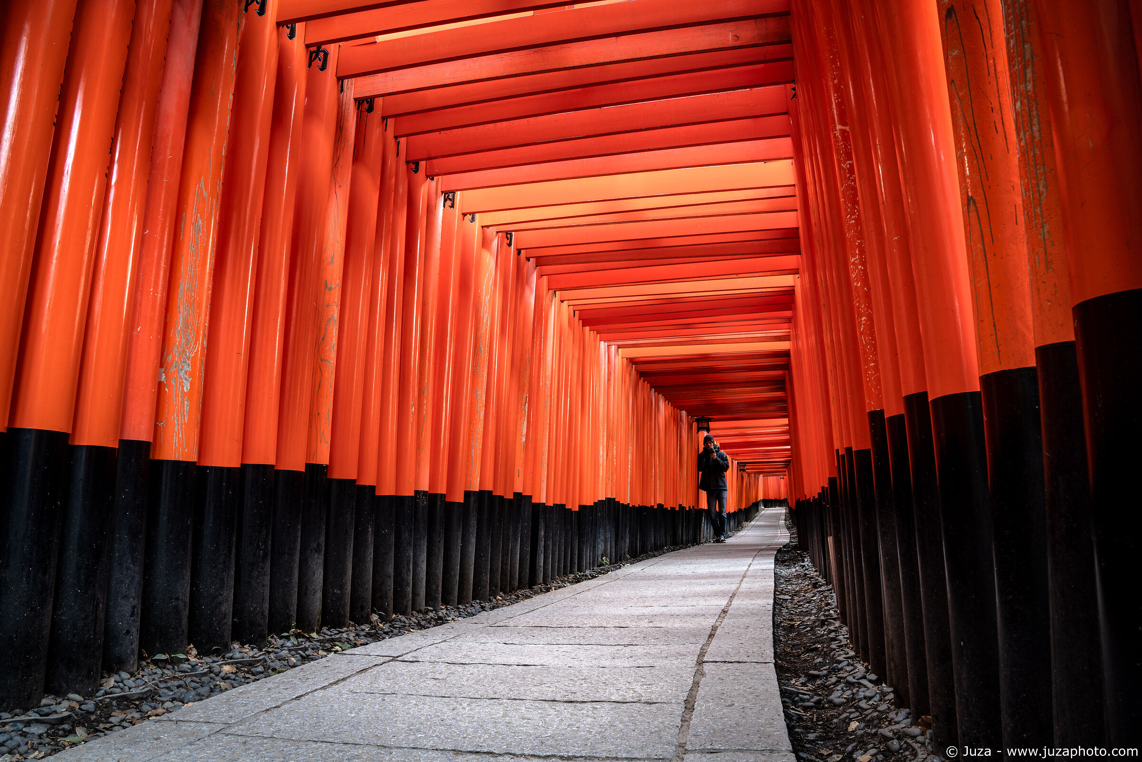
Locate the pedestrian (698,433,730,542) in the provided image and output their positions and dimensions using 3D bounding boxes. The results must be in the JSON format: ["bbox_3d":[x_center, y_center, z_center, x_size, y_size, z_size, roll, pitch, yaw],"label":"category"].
[{"bbox_3d":[2.300,1.742,14.350,0.520,1.740,0.400,-4,-12,22],"label":"pedestrian"}]

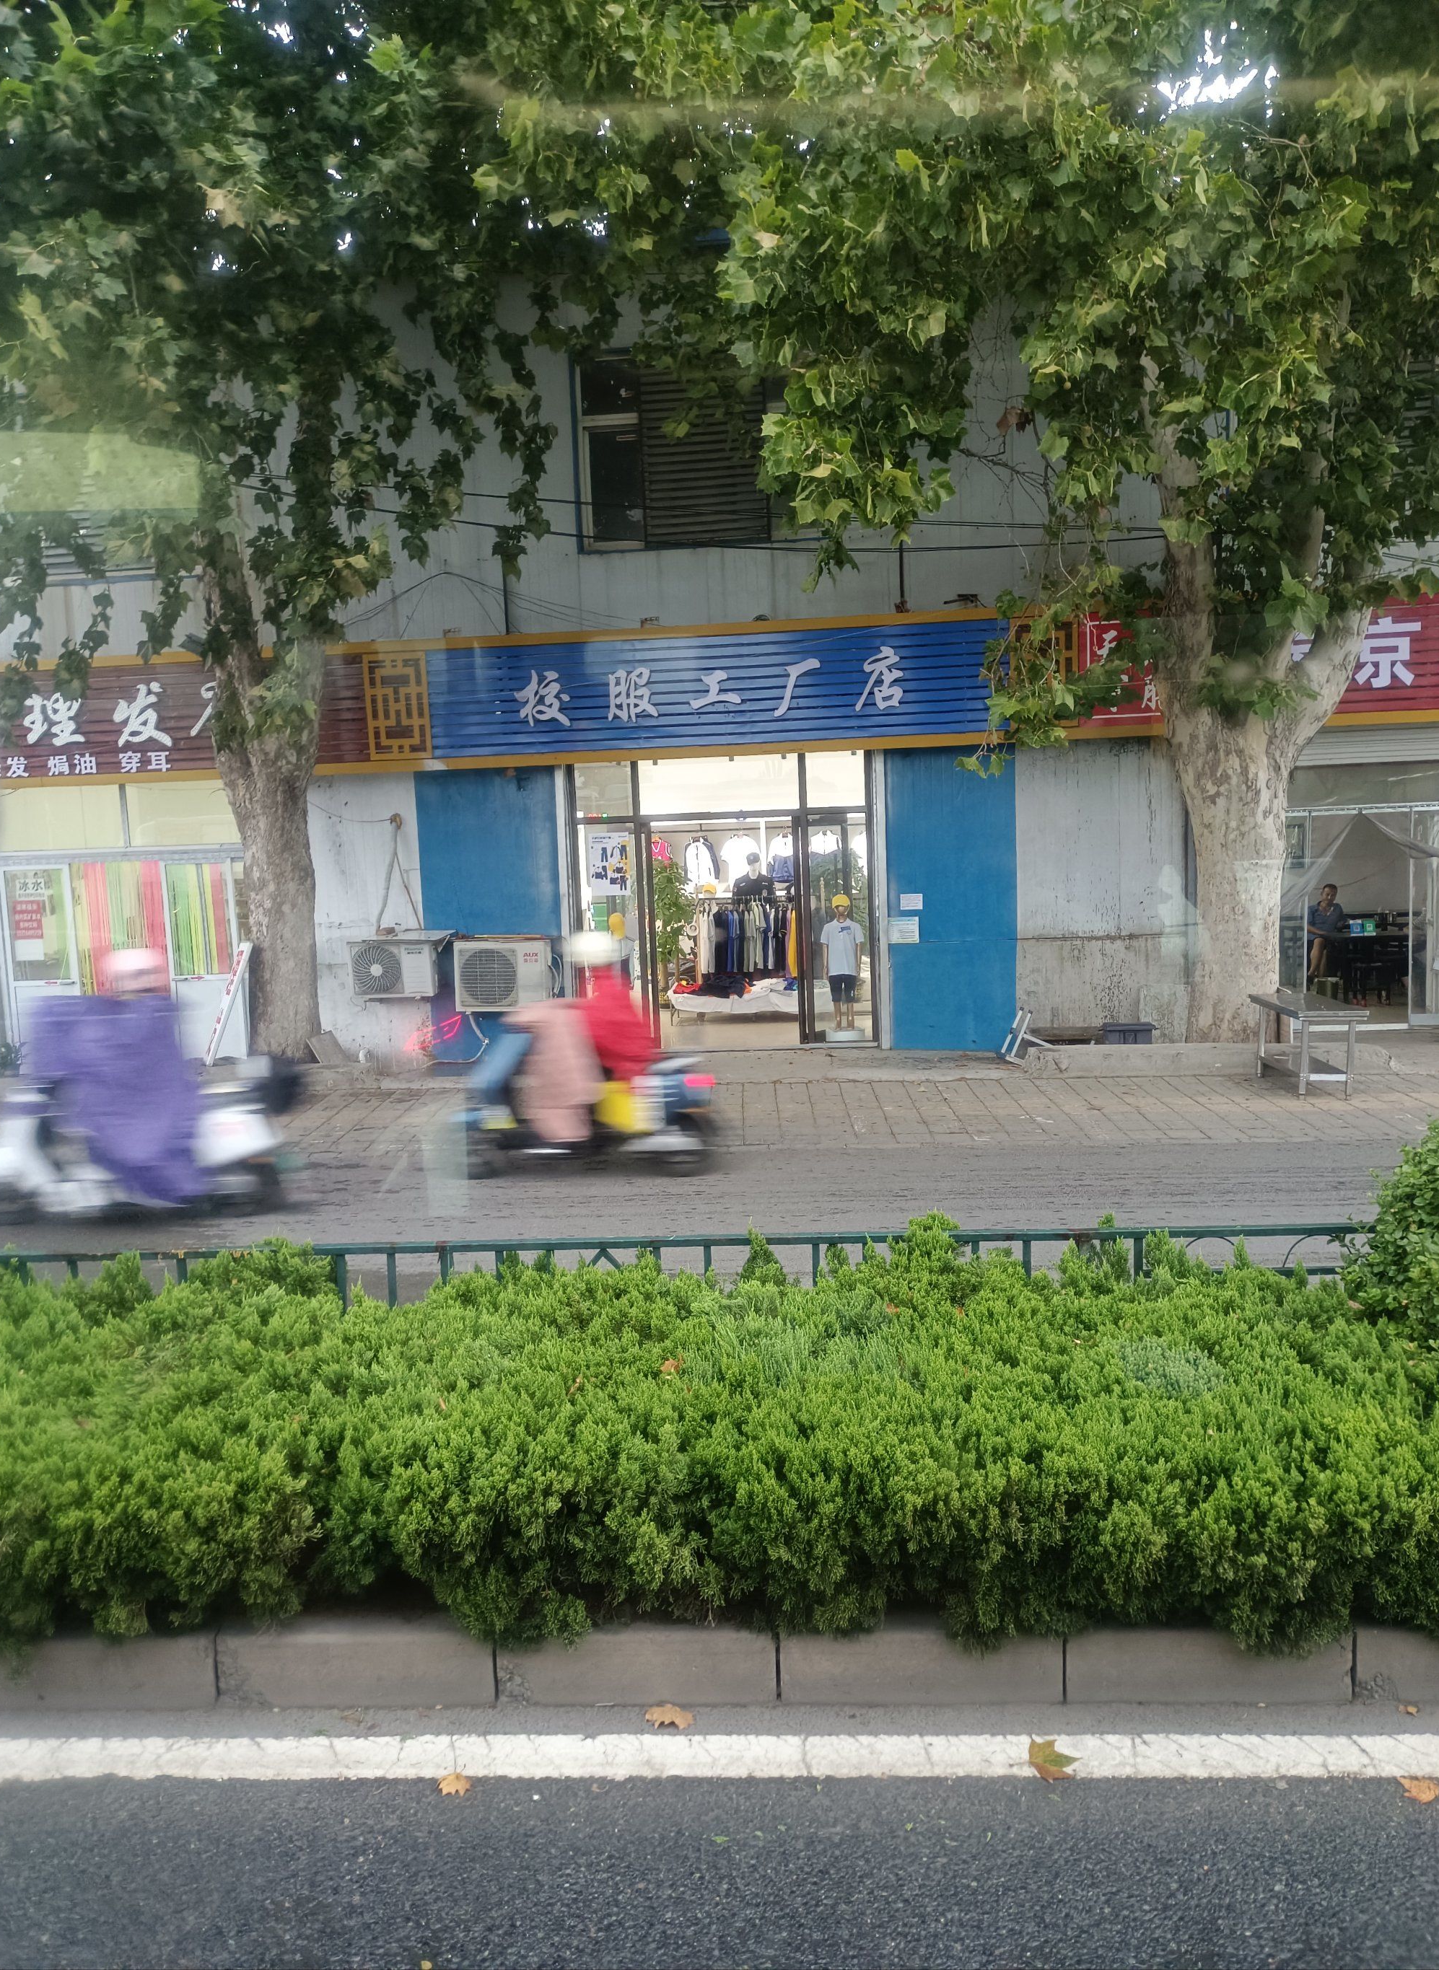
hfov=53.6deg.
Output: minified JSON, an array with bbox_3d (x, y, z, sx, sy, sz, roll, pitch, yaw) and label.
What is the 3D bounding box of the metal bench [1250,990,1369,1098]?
[{"bbox_3d":[4.714,0.489,11.438,0.527,0.695,1.052,-1,7,1],"label":"metal bench"}]

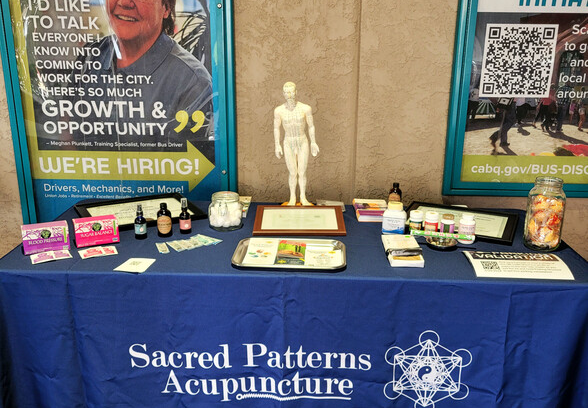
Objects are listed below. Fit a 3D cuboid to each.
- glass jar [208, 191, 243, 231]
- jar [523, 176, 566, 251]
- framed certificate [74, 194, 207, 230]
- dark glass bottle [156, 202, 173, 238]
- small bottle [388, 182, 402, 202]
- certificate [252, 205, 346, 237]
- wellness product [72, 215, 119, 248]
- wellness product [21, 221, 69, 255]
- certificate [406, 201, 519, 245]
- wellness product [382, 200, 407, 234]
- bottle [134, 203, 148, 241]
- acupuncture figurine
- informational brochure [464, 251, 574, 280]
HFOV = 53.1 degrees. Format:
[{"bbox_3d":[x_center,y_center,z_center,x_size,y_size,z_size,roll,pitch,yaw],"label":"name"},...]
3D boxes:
[{"bbox_3d":[-0.243,0.024,2.093,0.119,0.118,0.120,0,18,-2],"label":"glass jar"},{"bbox_3d":[0.851,0.031,1.993,0.114,0.232,0.114,8,19,23],"label":"jar"},{"bbox_3d":[-0.596,0.034,2.288,0.415,0.020,0.325,-9,20,-29],"label":"framed certificate"},{"bbox_3d":[-0.439,0.054,2.003,0.051,0.112,0.051,-3,18,-12],"label":"dark glass bottle"},{"bbox_3d":[0.402,-0.023,2.336,0.046,0.118,0.046,4,18,11],"label":"small bottle"},{"bbox_3d":[0.019,0.059,2.155,0.324,0.018,0.278,1,18,0],"label":"certificate"},{"bbox_3d":[-0.650,0.089,1.938,0.133,0.081,0.055,-8,19,-24],"label":"wellness product"},{"bbox_3d":[-0.788,0.107,1.876,0.133,0.081,0.055,-7,19,-23],"label":"wellness product"},{"bbox_3d":[0.606,0.062,2.165,0.395,0.019,0.310,8,19,22],"label":"certificate"},{"bbox_3d":[0.365,0.047,2.132,0.081,0.108,0.073,4,18,10],"label":"wellness product"},{"bbox_3d":[-0.530,0.062,2.037,0.038,0.119,0.038,-3,18,-12],"label":"bottle"},{"bbox_3d":[0.010,-0.206,2.259,0.177,0.507,0.135,2,18,3],"label":"acupuncture figurine"},{"bbox_3d":[0.703,0.182,1.858,0.287,0.022,0.210,1,18,3],"label":"informational brochure"}]

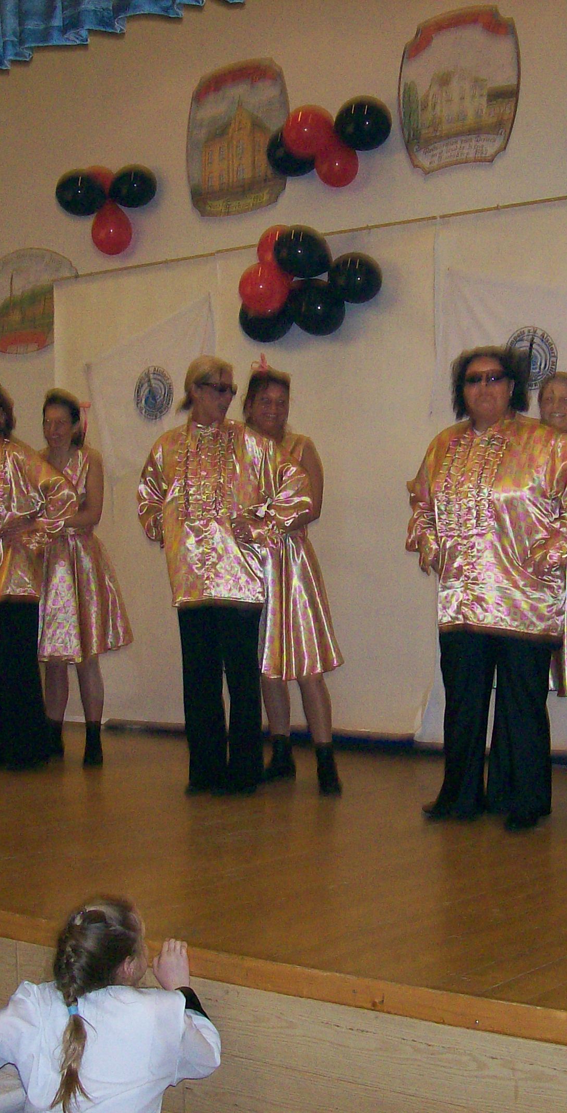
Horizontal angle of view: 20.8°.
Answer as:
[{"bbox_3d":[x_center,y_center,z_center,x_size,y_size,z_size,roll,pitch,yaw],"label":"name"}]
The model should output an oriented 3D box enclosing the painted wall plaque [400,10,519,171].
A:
[{"bbox_3d":[0.836,-2.271,7.468,0.666,0.783,0.030,-1,-1,36],"label":"painted wall plaque"}]

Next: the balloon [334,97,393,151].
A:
[{"bbox_3d":[0.392,-2.131,7.620,0.280,0.270,0.280,0,0,0],"label":"balloon"}]

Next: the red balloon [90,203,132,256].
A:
[{"bbox_3d":[-0.963,-1.840,8.660,0.230,0.300,0.230,0,0,0],"label":"red balloon"}]

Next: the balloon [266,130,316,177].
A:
[{"bbox_3d":[0.039,-2.064,7.900,0.250,0.250,0.250,0,0,0],"label":"balloon"}]

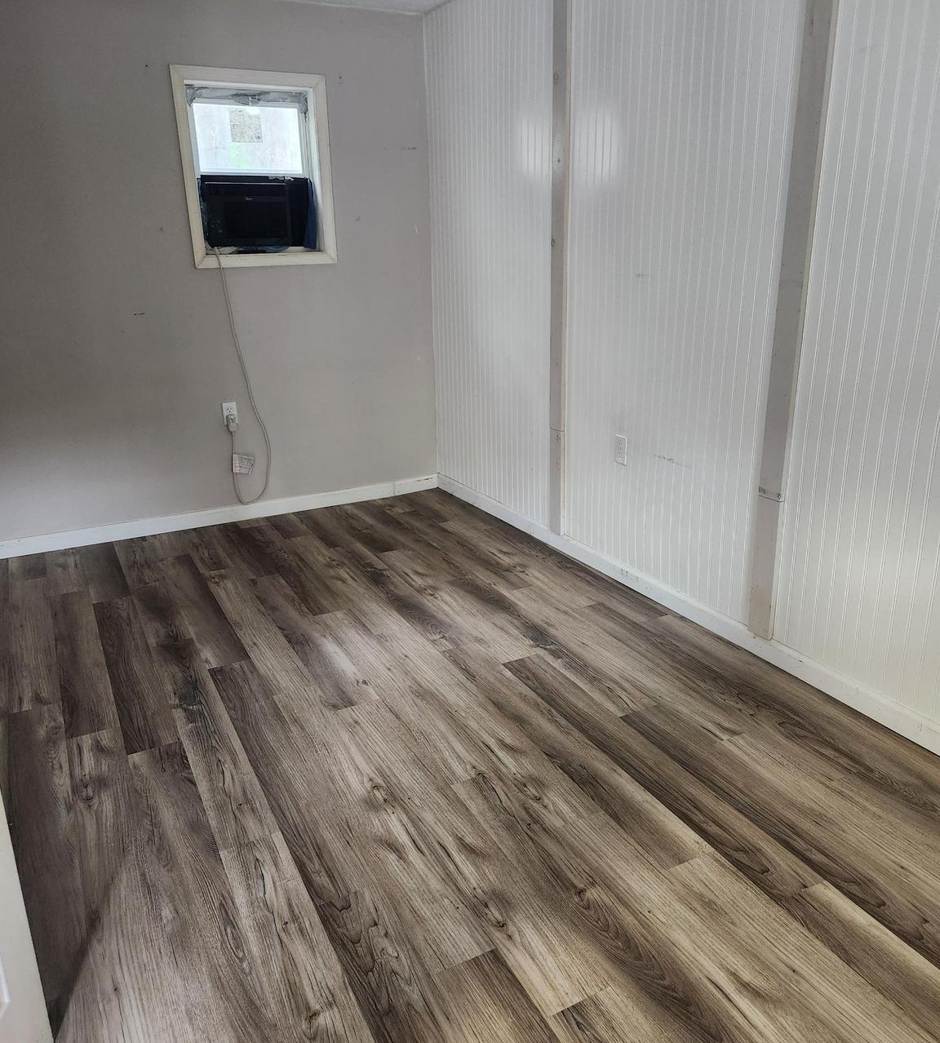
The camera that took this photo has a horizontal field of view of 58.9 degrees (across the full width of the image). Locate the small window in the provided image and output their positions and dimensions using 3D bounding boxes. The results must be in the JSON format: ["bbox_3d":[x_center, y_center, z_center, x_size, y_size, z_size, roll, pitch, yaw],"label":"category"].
[{"bbox_3d":[-1.018,-1.673,3.995,0.709,0.854,0.115,-11,21,-26],"label":"small window"}]

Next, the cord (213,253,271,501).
[{"bbox_3d":[-1.133,-0.701,4.166,0.205,1.266,0.067,-11,21,-26],"label":"cord"}]

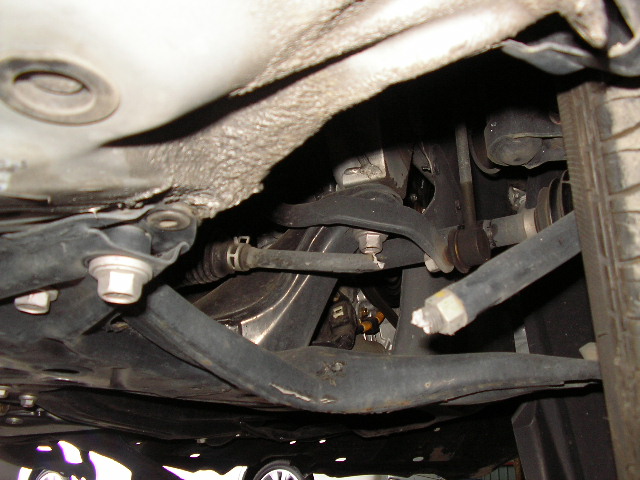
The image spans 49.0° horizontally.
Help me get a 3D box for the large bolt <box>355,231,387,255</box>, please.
[{"bbox_3d":[0.046,0.002,0.630,0.030,0.017,0.030,2,-21,-6],"label":"large bolt"}]

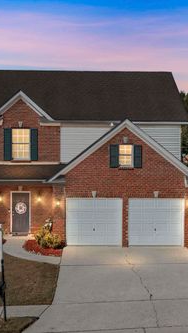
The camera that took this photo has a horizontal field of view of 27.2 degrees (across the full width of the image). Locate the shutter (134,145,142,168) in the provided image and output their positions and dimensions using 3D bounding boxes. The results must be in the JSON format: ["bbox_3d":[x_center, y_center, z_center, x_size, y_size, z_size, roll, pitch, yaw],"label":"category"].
[{"bbox_3d":[1.966,-0.436,17.100,0.360,1.020,0.050,0,0,-1],"label":"shutter"}]

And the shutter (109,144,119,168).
[{"bbox_3d":[0.905,-0.439,17.070,0.360,1.020,0.050,0,0,-1],"label":"shutter"}]

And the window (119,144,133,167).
[{"bbox_3d":[1.436,-0.460,17.180,0.660,0.980,0.100,0,0,-1],"label":"window"}]

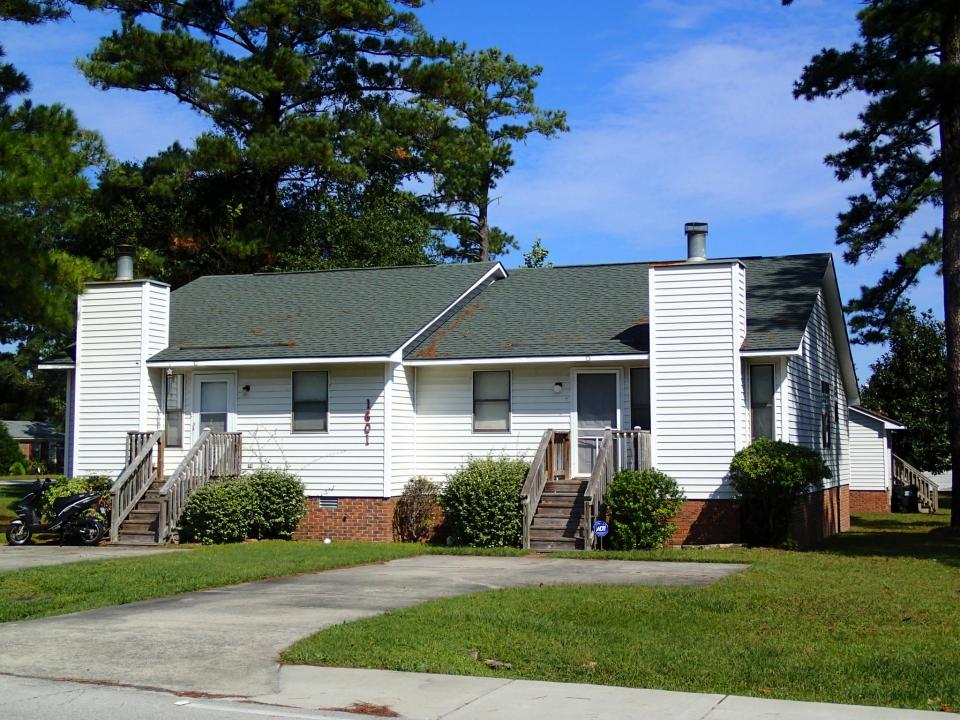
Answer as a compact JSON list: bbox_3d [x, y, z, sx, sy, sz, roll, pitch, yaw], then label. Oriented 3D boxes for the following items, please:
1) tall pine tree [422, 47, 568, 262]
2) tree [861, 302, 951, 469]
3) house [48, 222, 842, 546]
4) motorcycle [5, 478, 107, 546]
[{"bbox_3d":[0.482,-3.592,52.330,6.400,18.746,6.400,-2,-4,21],"label":"tall pine tree"},{"bbox_3d":[17.093,1.761,50.721,4.800,7.820,4.800,-2,-4,21],"label":"tree"},{"bbox_3d":[0.248,0.823,29.815,15.400,6.180,14.500,-2,-4,21],"label":"house"},{"bbox_3d":[-7.829,2.811,23.569,1.860,1.220,0.700,0,-4,6],"label":"motorcycle"}]

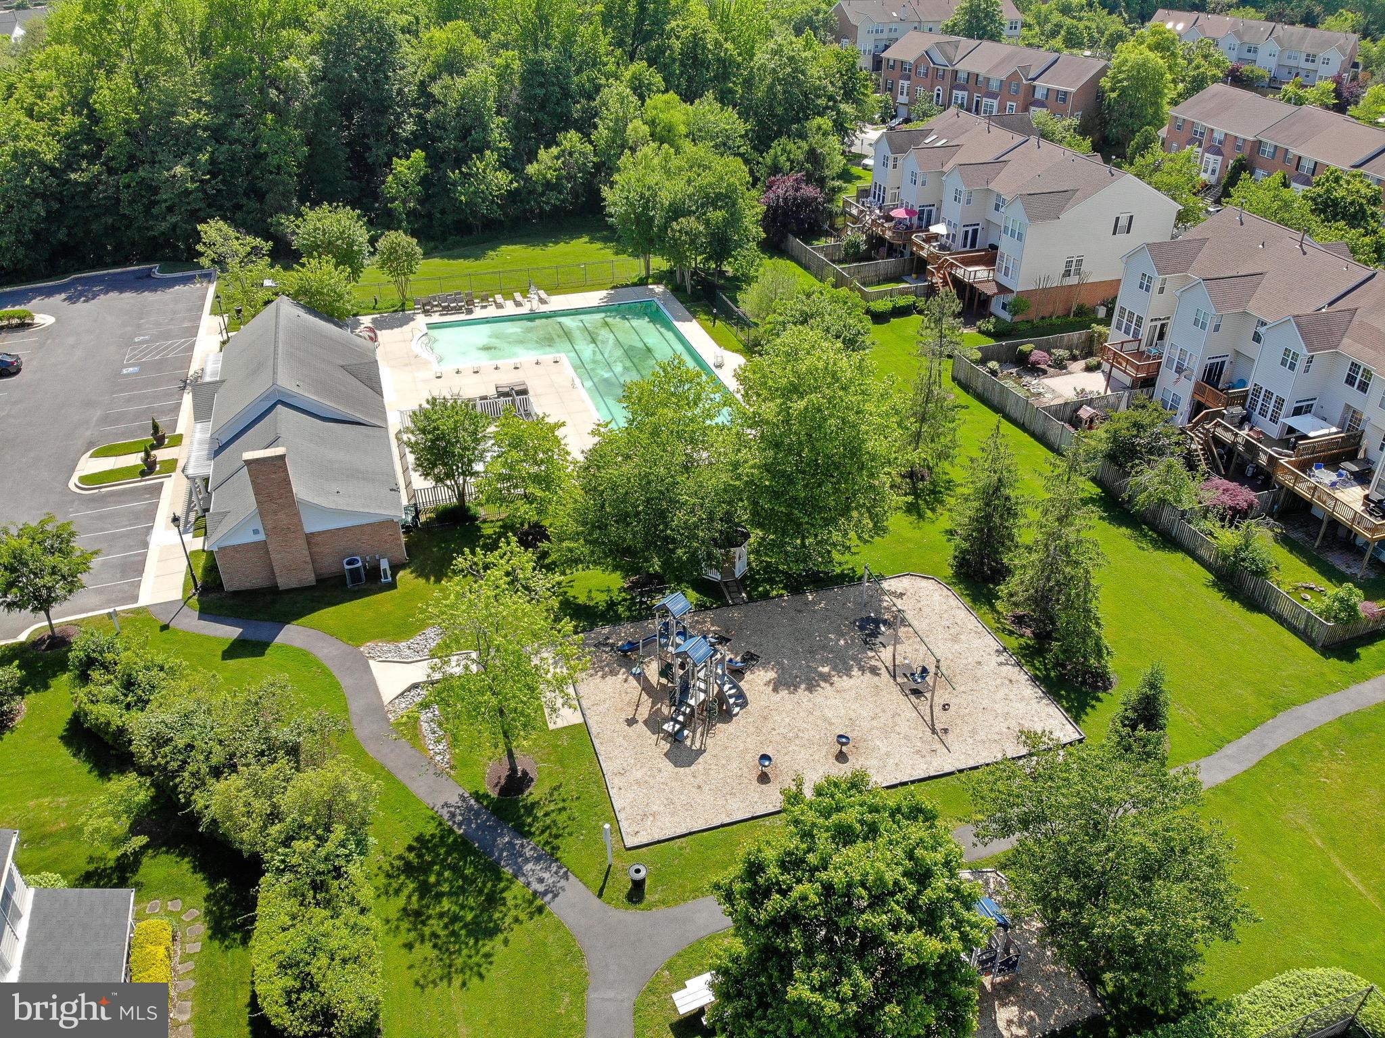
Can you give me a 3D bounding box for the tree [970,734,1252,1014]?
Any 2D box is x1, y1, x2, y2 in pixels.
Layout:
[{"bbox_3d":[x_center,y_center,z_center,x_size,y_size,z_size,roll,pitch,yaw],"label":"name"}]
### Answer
[{"bbox_3d":[12.374,10.790,29.056,7.717,8.282,7.717,0,32,0],"label":"tree"}]

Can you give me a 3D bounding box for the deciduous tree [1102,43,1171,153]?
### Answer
[{"bbox_3d":[63.152,-59.715,136.955,8.587,14.409,8.587,0,32,0],"label":"deciduous tree"}]

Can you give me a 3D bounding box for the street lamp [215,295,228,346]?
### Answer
[{"bbox_3d":[-36.670,-15.567,74.865,0.450,3.950,0.450,-11,31,-17],"label":"street lamp"}]

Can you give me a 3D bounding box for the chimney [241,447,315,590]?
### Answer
[{"bbox_3d":[-19.976,0.112,46.677,1.850,7.500,0.750,-10,33,-15],"label":"chimney"}]

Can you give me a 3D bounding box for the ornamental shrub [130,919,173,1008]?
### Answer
[{"bbox_3d":[-15.681,12.849,27.874,0.930,0.900,2.300,-13,31,-20],"label":"ornamental shrub"}]

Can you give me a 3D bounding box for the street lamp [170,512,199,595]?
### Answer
[{"bbox_3d":[-24.752,1.724,46.788,0.450,4.604,0.450,0,32,0],"label":"street lamp"}]

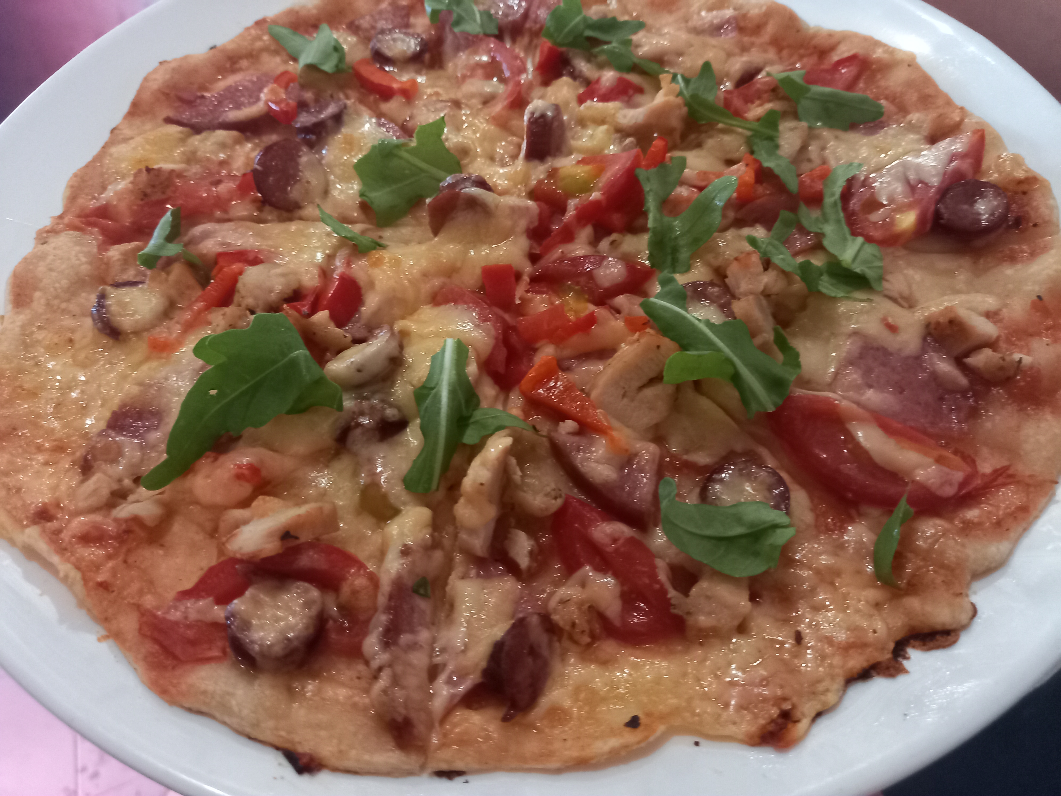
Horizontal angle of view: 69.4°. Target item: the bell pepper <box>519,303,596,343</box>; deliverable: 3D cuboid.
[{"bbox_3d":[0.007,-0.018,0.189,0.019,0.004,0.007,-16,57,-9],"label":"bell pepper"}]

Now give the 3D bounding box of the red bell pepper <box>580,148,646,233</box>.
[{"bbox_3d":[0.023,-0.058,0.214,0.013,0.011,0.021,23,59,16],"label":"red bell pepper"}]

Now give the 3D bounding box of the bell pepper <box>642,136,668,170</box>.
[{"bbox_3d":[0.036,-0.070,0.222,0.005,0.012,0.005,25,19,-9],"label":"bell pepper"}]

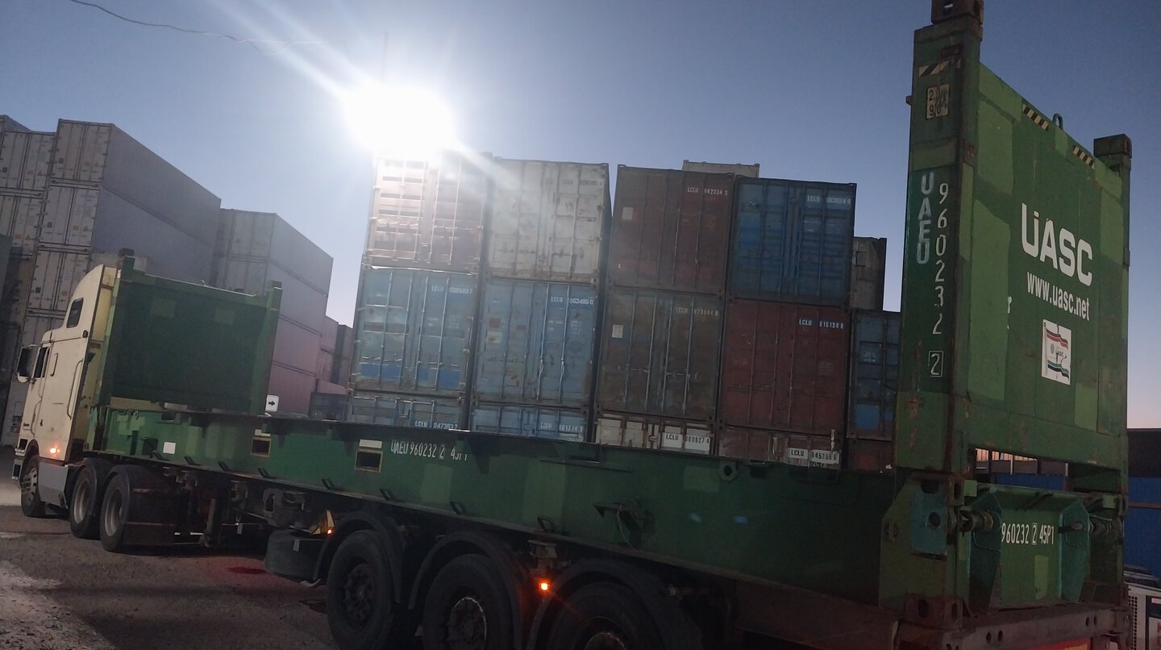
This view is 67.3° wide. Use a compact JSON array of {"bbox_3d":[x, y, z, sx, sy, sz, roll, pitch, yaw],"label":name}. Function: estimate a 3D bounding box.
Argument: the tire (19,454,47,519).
[{"bbox_3d":[-8.779,2.609,14.136,0.300,1.030,1.030,13,-11,-44],"label":"tire"}]

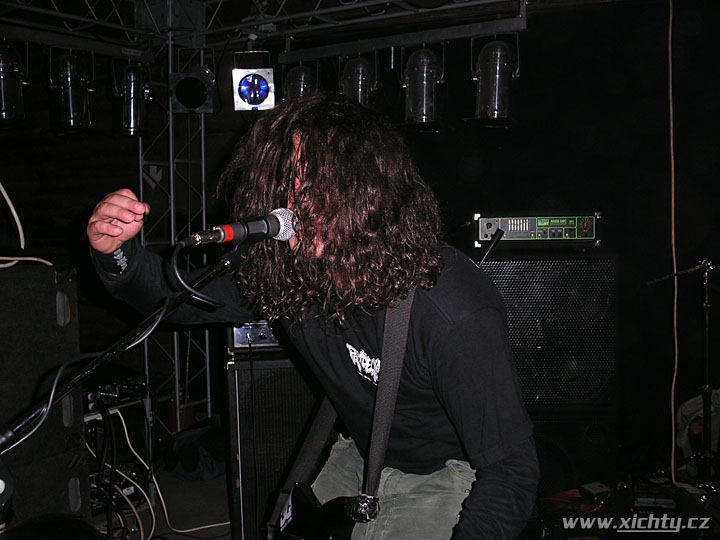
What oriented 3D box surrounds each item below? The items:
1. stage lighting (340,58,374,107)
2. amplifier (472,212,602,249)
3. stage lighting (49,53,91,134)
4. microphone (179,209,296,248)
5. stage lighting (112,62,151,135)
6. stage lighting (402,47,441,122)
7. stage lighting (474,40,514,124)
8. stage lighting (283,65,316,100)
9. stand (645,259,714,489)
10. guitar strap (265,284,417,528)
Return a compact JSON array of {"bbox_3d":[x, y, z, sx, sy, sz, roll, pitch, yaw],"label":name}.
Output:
[{"bbox_3d":[-0.007,-0.783,3.520,0.170,0.325,0.170,1,3,30],"label":"stage lighting"},{"bbox_3d":[0.751,-0.173,3.460,0.540,0.150,0.300,-1,3,3],"label":"amplifier"},{"bbox_3d":[-1.219,-0.750,3.341,0.170,0.325,0.170,2,4,45],"label":"stage lighting"},{"bbox_3d":[-0.174,-0.059,1.216,0.052,0.052,0.206,2,11,44],"label":"microphone"},{"bbox_3d":[-1.020,-0.766,3.552,0.170,0.325,0.170,2,4,45],"label":"stage lighting"},{"bbox_3d":[0.271,-0.778,3.360,0.170,0.325,0.170,1,3,30],"label":"stage lighting"},{"bbox_3d":[0.547,-0.767,3.200,0.170,0.325,0.170,1,3,30],"label":"stage lighting"},{"bbox_3d":[-0.272,-0.790,3.680,0.170,0.325,0.170,1,3,30],"label":"stage lighting"},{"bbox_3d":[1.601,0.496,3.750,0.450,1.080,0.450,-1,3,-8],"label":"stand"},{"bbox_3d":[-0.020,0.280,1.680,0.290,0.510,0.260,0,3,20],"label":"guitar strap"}]

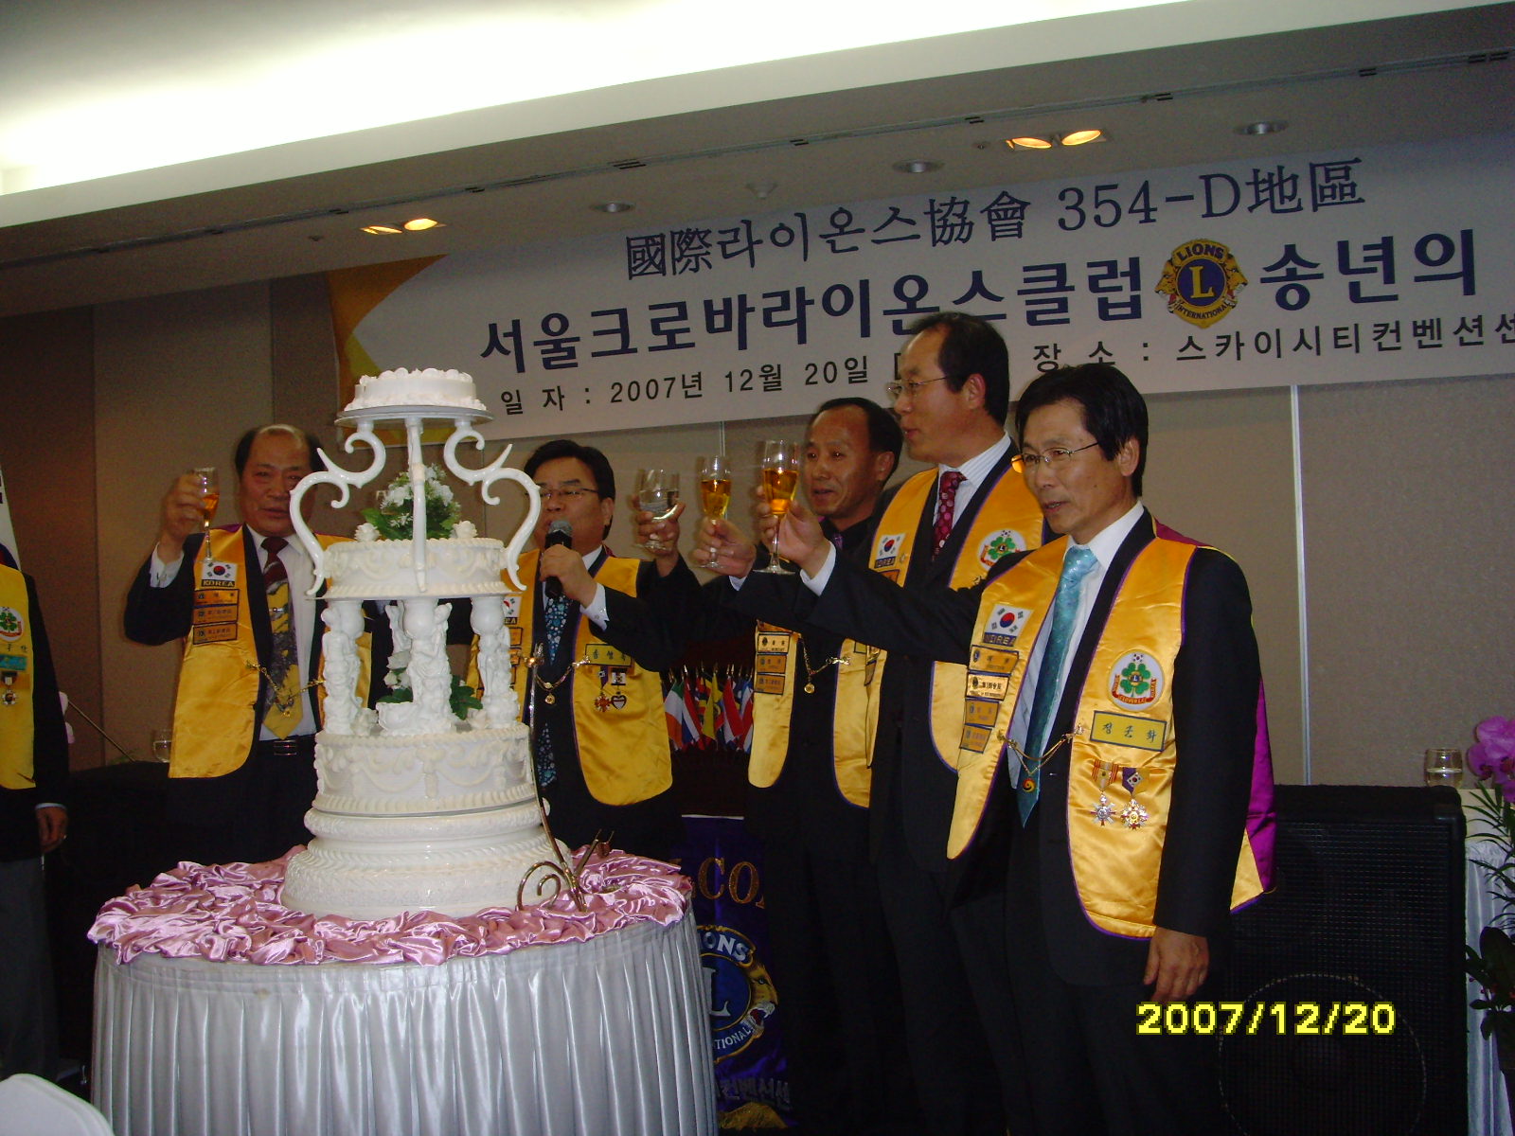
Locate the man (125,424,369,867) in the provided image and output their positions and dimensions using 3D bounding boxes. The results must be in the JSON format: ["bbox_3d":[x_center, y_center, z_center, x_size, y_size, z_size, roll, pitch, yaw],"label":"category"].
[{"bbox_3d":[-1.085,0.535,3.730,0.600,1.700,0.420,-1,0,-25],"label":"man"}]

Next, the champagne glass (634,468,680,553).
[{"bbox_3d":[-0.200,-0.115,3.430,0.079,0.166,0.079,6,-1,0],"label":"champagne glass"}]

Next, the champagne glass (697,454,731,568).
[{"bbox_3d":[-0.073,-0.097,2.950,0.056,0.193,0.056,1,-1,0],"label":"champagne glass"}]

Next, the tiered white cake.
[{"bbox_3d":[-0.614,0.120,3.100,0.515,0.940,0.515,-1,0,-11],"label":"tiered white cake"}]

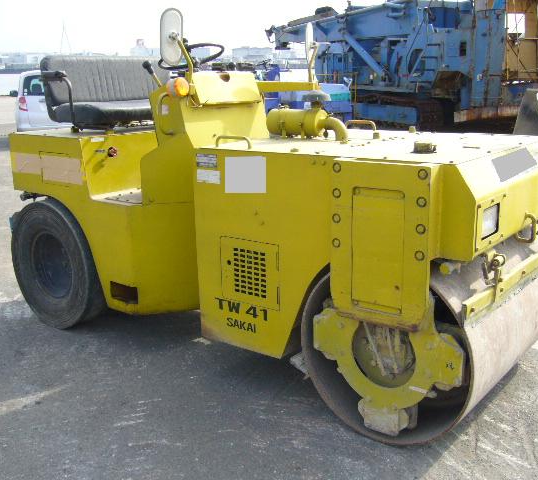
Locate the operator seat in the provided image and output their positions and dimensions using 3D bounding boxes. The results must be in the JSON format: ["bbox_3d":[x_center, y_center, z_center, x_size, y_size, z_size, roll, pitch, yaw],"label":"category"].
[{"bbox_3d":[-0.880,-0.980,4.293,0.605,0.468,1.082,11,18,37],"label":"operator seat"}]

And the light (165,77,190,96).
[{"bbox_3d":[-0.473,-0.793,3.344,0.083,0.105,0.105,11,18,37],"label":"light"}]

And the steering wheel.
[{"bbox_3d":[-0.432,-1.028,3.627,0.380,0.073,0.380,-16,2,1],"label":"steering wheel"}]

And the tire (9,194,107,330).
[{"bbox_3d":[-1.283,0.139,4.075,0.804,0.804,0.244,11,18,37],"label":"tire"}]

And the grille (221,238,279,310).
[{"bbox_3d":[-0.091,0.158,3.051,0.353,0.327,0.029,11,18,37],"label":"grille"}]

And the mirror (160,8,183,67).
[{"bbox_3d":[-0.496,-1.031,3.296,0.137,0.288,0.049,-10,18,-33],"label":"mirror"}]

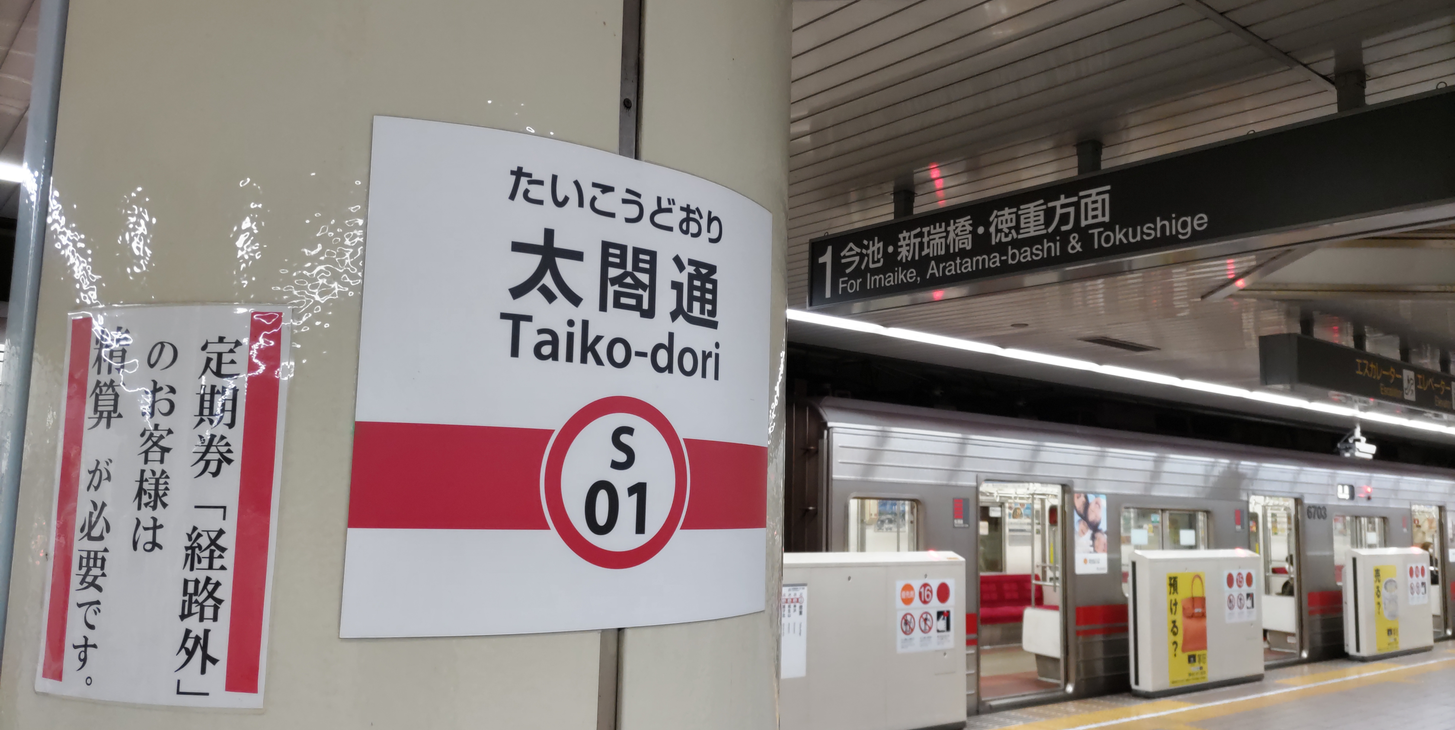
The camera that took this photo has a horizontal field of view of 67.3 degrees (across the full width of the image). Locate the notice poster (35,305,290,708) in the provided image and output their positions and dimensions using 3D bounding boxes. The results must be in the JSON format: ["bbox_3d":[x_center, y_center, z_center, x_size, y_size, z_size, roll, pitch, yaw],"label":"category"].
[{"bbox_3d":[-0.436,0.104,0.834,0.209,0.299,0.013,-1,-7,15],"label":"notice poster"}]

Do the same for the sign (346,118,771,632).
[{"bbox_3d":[-0.102,0.021,0.950,0.425,0.401,0.058,7,-9,-40],"label":"sign"}]

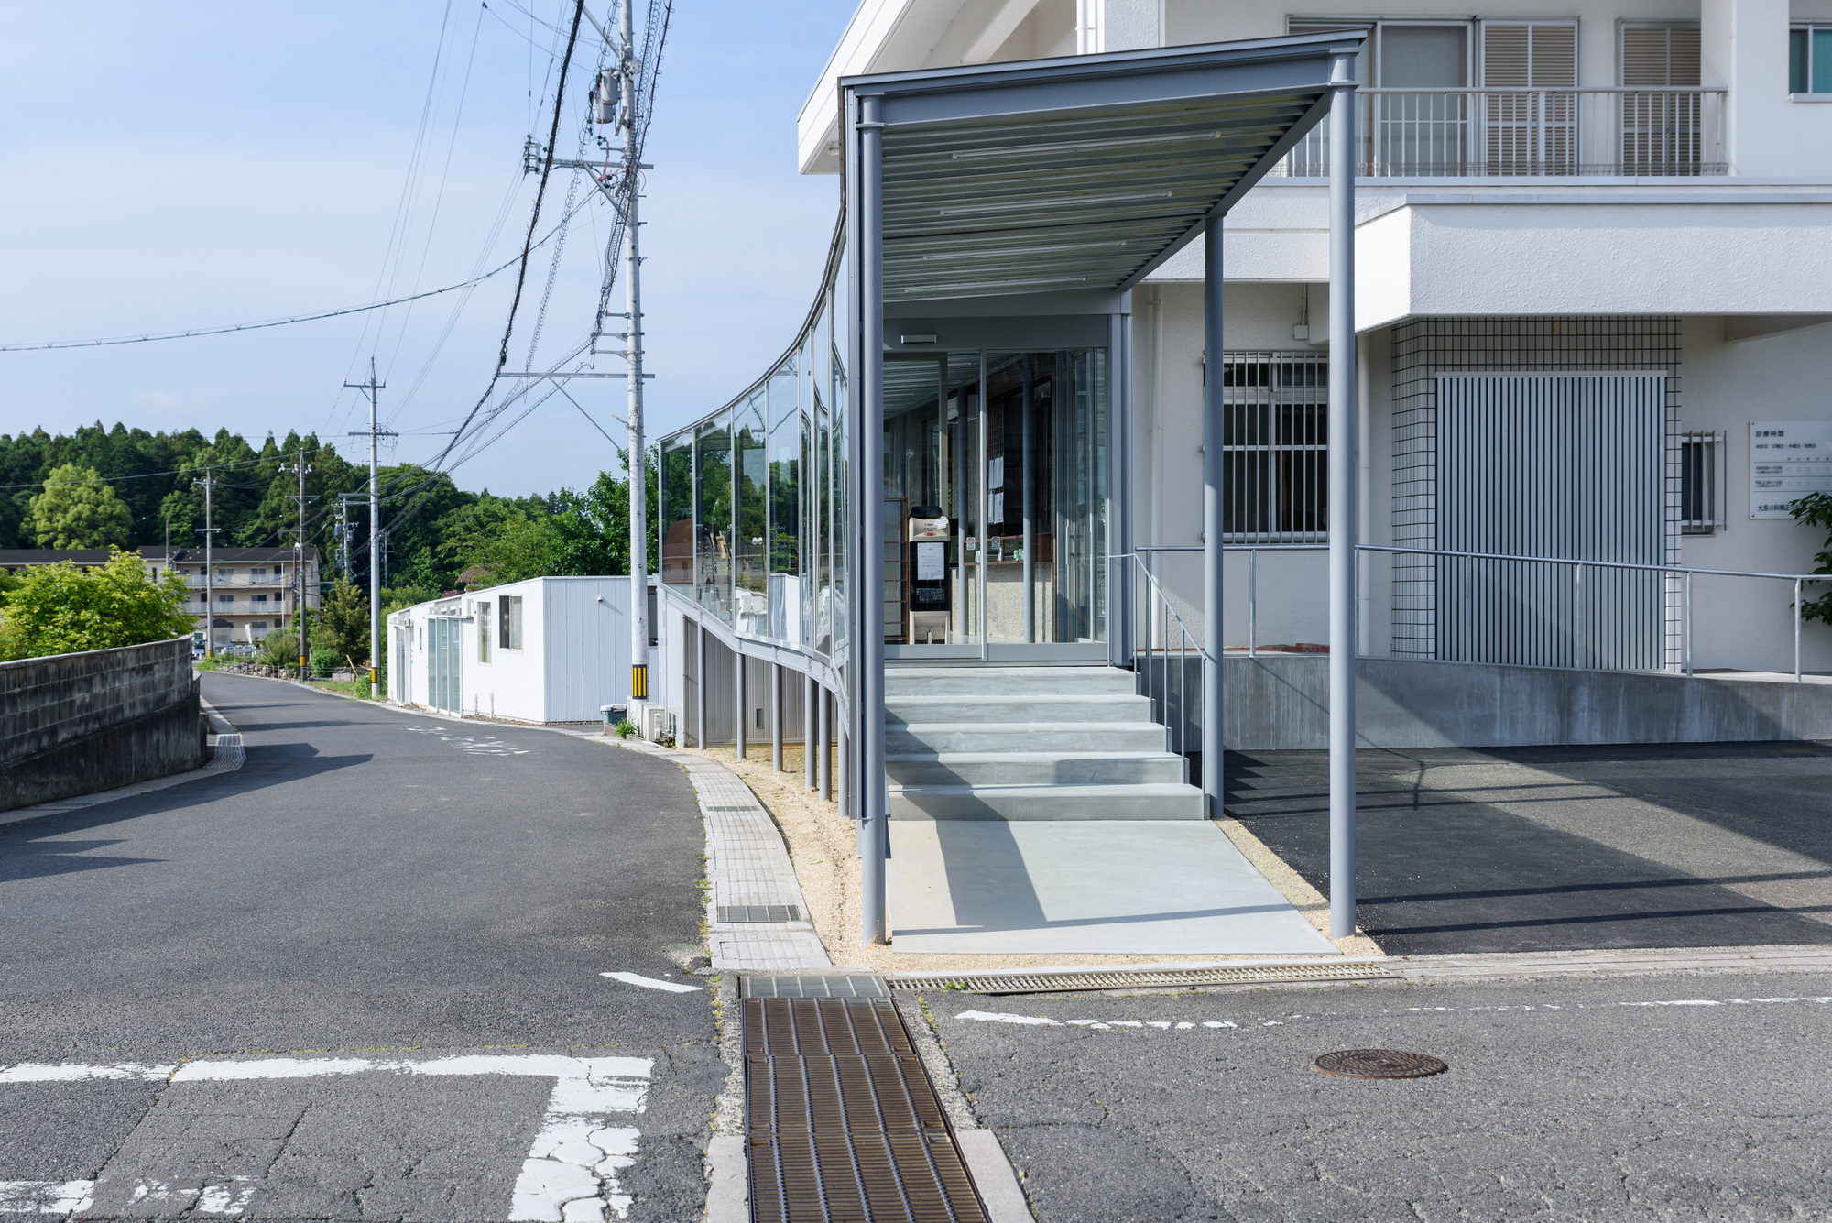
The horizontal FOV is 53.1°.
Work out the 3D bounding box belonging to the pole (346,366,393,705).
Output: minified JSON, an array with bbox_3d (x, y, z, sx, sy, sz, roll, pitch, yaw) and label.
[{"bbox_3d":[-20.289,-3.055,68.000,1.720,12.650,0.500,-1,1,-23],"label":"pole"}]

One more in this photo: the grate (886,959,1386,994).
[{"bbox_3d":[0.916,1.497,7.450,2.060,0.040,0.350,-1,-1,-3],"label":"grate"}]

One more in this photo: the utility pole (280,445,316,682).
[{"bbox_3d":[-33.067,-2.527,98.000,1.800,12.200,0.500,-1,1,-27],"label":"utility pole"}]

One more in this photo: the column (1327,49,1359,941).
[{"bbox_3d":[1.966,-0.540,8.450,0.120,4.100,0.120,0,1,0],"label":"column"}]

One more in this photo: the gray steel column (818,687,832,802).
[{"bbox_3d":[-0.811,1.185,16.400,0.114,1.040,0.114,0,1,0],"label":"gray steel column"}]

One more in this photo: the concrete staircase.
[{"bbox_3d":[0.820,0.883,12.750,2.020,0.775,3.000,0,1,0],"label":"concrete staircase"}]

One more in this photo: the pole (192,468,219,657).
[{"bbox_3d":[-47.312,-3.288,122.000,1.600,12.600,0.500,-1,1,-27],"label":"pole"}]

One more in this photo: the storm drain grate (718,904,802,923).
[{"bbox_3d":[-0.790,1.512,9.150,0.420,0.040,0.500,-1,-1,0],"label":"storm drain grate"}]

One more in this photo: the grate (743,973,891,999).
[{"bbox_3d":[-0.408,1.504,7.350,0.590,0.040,0.500,-1,-1,0],"label":"grate"}]

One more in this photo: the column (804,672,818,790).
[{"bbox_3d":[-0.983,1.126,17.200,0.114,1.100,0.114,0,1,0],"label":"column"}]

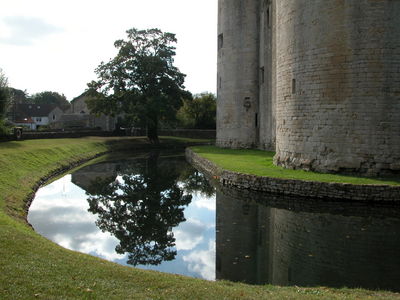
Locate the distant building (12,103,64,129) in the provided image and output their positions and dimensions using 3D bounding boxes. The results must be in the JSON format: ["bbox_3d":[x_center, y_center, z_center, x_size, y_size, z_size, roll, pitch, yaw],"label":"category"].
[{"bbox_3d":[-43.400,-8.870,108.000,13.000,7.400,8.000,0,4,-6],"label":"distant building"}]

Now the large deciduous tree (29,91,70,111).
[{"bbox_3d":[-49.910,-13.020,135.000,13.300,13.000,12.500,0,4,0],"label":"large deciduous tree"}]

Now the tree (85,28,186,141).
[{"bbox_3d":[-6.080,-6.280,40.000,10.200,11.400,10.000,0,4,0],"label":"tree"}]

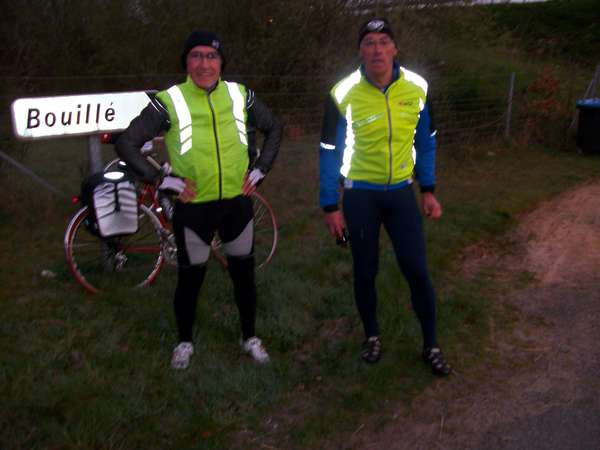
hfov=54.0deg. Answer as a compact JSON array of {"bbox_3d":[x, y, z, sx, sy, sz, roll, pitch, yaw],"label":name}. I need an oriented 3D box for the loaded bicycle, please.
[{"bbox_3d":[-0.850,-0.085,4.260,1.700,1.050,0.500,-9,6,-39],"label":"loaded bicycle"}]

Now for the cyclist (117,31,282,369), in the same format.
[{"bbox_3d":[-0.495,-0.100,2.950,0.790,1.670,0.420,-4,14,-14],"label":"cyclist"}]

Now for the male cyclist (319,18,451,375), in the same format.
[{"bbox_3d":[0.415,-0.120,2.960,0.630,1.725,0.410,-2,14,-7],"label":"male cyclist"}]

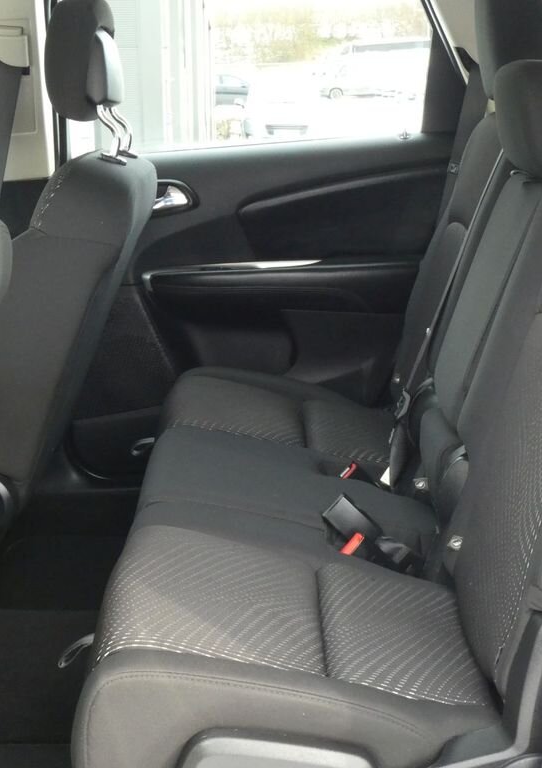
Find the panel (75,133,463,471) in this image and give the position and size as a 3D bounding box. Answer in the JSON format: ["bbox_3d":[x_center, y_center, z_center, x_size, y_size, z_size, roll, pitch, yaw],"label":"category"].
[{"bbox_3d":[-0.010,-0.163,2.510,0.870,0.770,0.140,0,16,-1],"label":"panel"}]

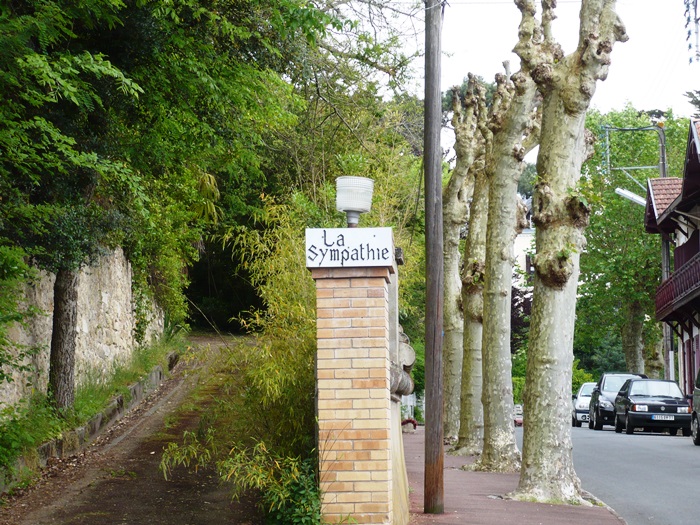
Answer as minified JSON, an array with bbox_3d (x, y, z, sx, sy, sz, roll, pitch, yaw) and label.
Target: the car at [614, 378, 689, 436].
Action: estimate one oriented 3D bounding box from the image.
[{"bbox_3d":[7.500,3.610,53.000,1.600,1.350,3.750,1,-4,1],"label":"car"}]

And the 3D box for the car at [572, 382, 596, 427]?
[{"bbox_3d":[7.750,4.420,65.900,1.650,1.420,3.800,1,-4,3],"label":"car"}]

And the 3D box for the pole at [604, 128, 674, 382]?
[{"bbox_3d":[9.000,0.400,66.000,2.150,9.400,0.400,-1,-5,3],"label":"pole"}]

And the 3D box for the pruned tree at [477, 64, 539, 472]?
[{"bbox_3d":[2.114,0.074,28.500,0.850,5.500,0.850,-1,-5,3],"label":"pruned tree"}]

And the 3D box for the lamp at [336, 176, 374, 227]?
[{"bbox_3d":[0.036,-0.395,14.250,0.262,0.365,0.262,-1,-5,3],"label":"lamp"}]

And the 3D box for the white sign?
[{"bbox_3d":[-0.007,-0.096,13.950,0.565,0.256,0.040,-1,-5,3],"label":"white sign"}]

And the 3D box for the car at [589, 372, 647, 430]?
[{"bbox_3d":[7.600,3.830,58.500,1.790,1.600,4.300,0,-4,3],"label":"car"}]

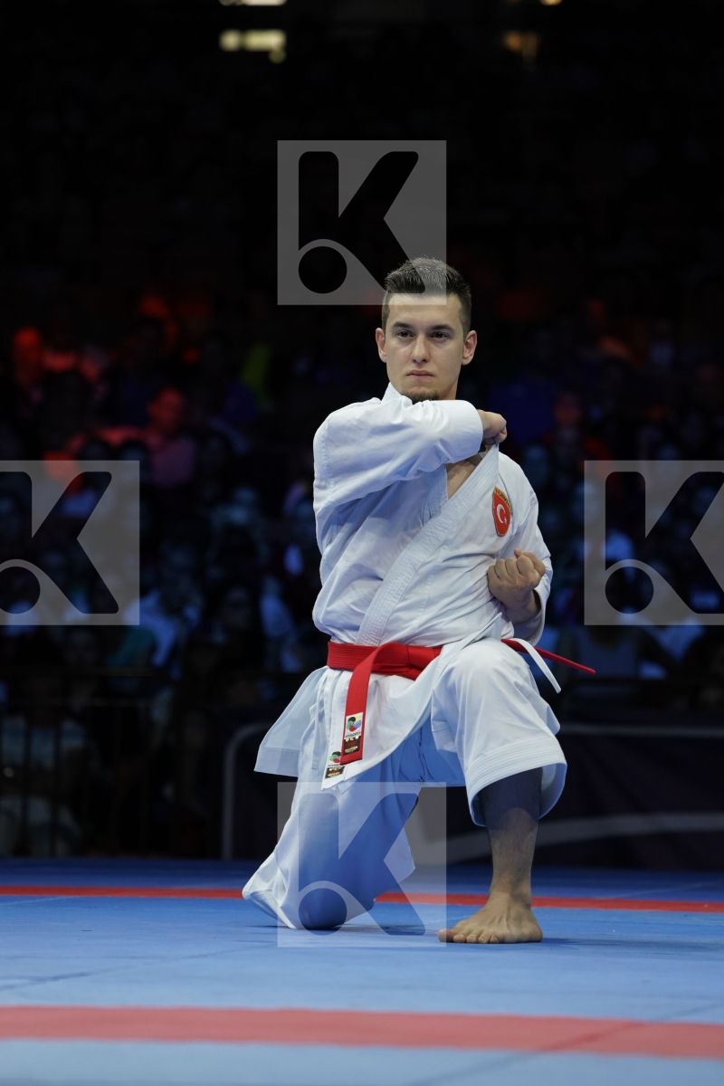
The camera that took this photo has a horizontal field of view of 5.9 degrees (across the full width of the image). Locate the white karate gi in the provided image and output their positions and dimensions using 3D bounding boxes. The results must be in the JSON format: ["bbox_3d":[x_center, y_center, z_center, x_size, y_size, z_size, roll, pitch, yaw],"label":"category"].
[{"bbox_3d":[0.081,0.217,13.150,0.600,1.030,0.780,1,-1,-2],"label":"white karate gi"}]

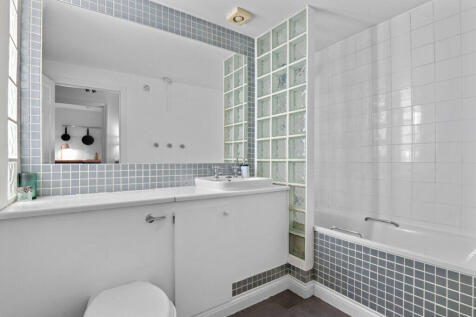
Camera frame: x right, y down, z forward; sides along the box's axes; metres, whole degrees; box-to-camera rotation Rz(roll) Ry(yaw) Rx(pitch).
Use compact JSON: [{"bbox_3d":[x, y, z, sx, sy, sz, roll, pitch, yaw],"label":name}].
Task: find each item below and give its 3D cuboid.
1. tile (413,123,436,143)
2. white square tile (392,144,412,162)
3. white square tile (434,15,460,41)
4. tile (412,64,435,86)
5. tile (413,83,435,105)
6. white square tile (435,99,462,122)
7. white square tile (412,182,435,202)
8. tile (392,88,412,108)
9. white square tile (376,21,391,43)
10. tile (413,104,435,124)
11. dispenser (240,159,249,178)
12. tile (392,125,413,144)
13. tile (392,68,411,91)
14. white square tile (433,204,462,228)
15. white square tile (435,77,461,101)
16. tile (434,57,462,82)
[{"bbox_3d":[1.451,-0.195,1.756,0.010,0.150,0.146,1,-1,-39],"label":"tile"},{"bbox_3d":[1.349,-0.041,1.849,0.010,0.149,0.149,0,0,-37],"label":"white square tile"},{"bbox_3d":[1.543,-0.956,1.653,0.010,0.150,0.146,1,-1,-39],"label":"white square tile"},{"bbox_3d":[1.436,-0.633,1.739,0.010,0.149,0.149,0,0,-37],"label":"tile"},{"bbox_3d":[1.450,-0.501,1.763,0.010,0.150,0.146,1,-1,-37],"label":"tile"},{"bbox_3d":[1.537,-0.350,1.646,0.010,0.150,0.146,1,-1,-37],"label":"white square tile"},{"bbox_3d":[1.450,0.261,1.750,0.010,0.150,0.146,1,-1,-39],"label":"white square tile"},{"bbox_3d":[1.351,-0.488,1.852,0.010,0.149,0.149,0,0,-37],"label":"tile"},{"bbox_3d":[1.272,-1.109,1.987,0.010,0.159,0.146,1,-1,-39],"label":"white square tile"},{"bbox_3d":[1.450,-0.349,1.761,0.010,0.150,0.146,1,-1,-37],"label":"tile"},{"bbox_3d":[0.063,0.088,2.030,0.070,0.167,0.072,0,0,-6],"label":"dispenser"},{"bbox_3d":[1.363,-0.195,1.874,0.010,0.150,0.146,1,-1,-37],"label":"tile"},{"bbox_3d":[1.363,-0.651,1.879,0.010,0.150,0.146,1,-1,-37],"label":"tile"},{"bbox_3d":[1.519,0.406,1.619,0.010,0.149,0.149,0,0,-37],"label":"white square tile"},{"bbox_3d":[1.542,-0.500,1.648,0.010,0.150,0.146,1,-1,-39],"label":"white square tile"},{"bbox_3d":[1.542,-0.652,1.650,0.010,0.150,0.146,1,-1,-39],"label":"tile"}]

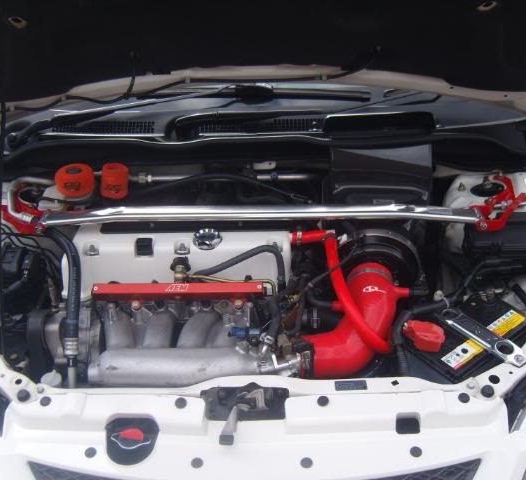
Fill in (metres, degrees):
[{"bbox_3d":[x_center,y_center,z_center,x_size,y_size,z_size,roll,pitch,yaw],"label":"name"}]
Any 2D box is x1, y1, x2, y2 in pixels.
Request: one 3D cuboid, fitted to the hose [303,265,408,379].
[{"bbox_3d":[0.185,0.167,1.328,0.205,0.130,0.270,0,35,0],"label":"hose"}]

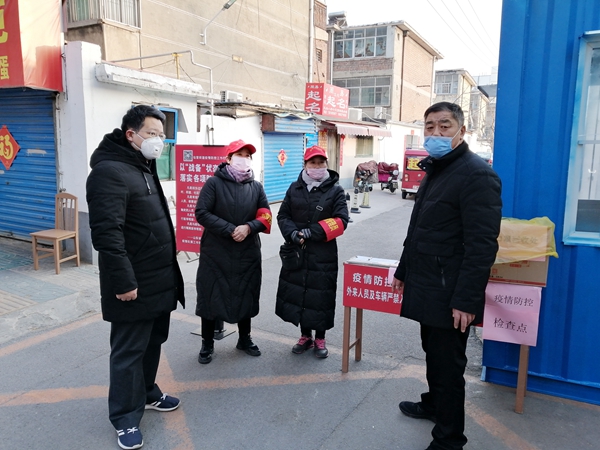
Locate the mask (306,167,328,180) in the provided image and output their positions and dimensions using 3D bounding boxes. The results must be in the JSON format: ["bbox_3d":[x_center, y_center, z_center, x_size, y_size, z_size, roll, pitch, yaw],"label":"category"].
[{"bbox_3d":[0.123,-0.361,3.285,0.150,0.105,0.090,0,10,-2],"label":"mask"}]

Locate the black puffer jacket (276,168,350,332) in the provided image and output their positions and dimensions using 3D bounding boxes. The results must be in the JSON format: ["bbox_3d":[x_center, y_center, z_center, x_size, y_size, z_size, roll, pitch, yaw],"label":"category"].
[{"bbox_3d":[0.091,0.193,3.429,0.520,1.173,0.400,2,10,8],"label":"black puffer jacket"}]

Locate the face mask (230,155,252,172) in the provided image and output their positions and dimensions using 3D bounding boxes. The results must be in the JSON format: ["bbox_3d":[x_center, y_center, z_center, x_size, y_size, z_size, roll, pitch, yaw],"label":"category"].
[{"bbox_3d":[-0.406,-0.426,3.245,0.145,0.125,0.090,-6,12,-36],"label":"face mask"}]

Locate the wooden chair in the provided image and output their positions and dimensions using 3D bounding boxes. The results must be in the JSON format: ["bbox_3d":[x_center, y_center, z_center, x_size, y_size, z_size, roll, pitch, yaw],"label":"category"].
[{"bbox_3d":[-2.984,0.091,5.732,0.405,0.910,0.430,4,10,21],"label":"wooden chair"}]

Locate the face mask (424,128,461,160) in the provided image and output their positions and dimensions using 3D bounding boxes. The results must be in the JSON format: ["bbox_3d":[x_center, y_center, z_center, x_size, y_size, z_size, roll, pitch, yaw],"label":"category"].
[{"bbox_3d":[0.673,-0.389,2.235,0.145,0.135,0.115,10,13,43],"label":"face mask"}]

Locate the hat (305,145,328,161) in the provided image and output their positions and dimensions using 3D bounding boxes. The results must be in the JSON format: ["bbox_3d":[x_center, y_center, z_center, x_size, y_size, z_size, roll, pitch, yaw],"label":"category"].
[{"bbox_3d":[0.117,-0.513,3.321,0.175,0.120,0.240,0,10,-2],"label":"hat"}]

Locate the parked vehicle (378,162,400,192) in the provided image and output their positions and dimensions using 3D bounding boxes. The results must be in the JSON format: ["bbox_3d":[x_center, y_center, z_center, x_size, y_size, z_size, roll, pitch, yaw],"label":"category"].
[{"bbox_3d":[3.171,-1.669,16.545,0.680,1.070,1.600,0,10,-5],"label":"parked vehicle"}]

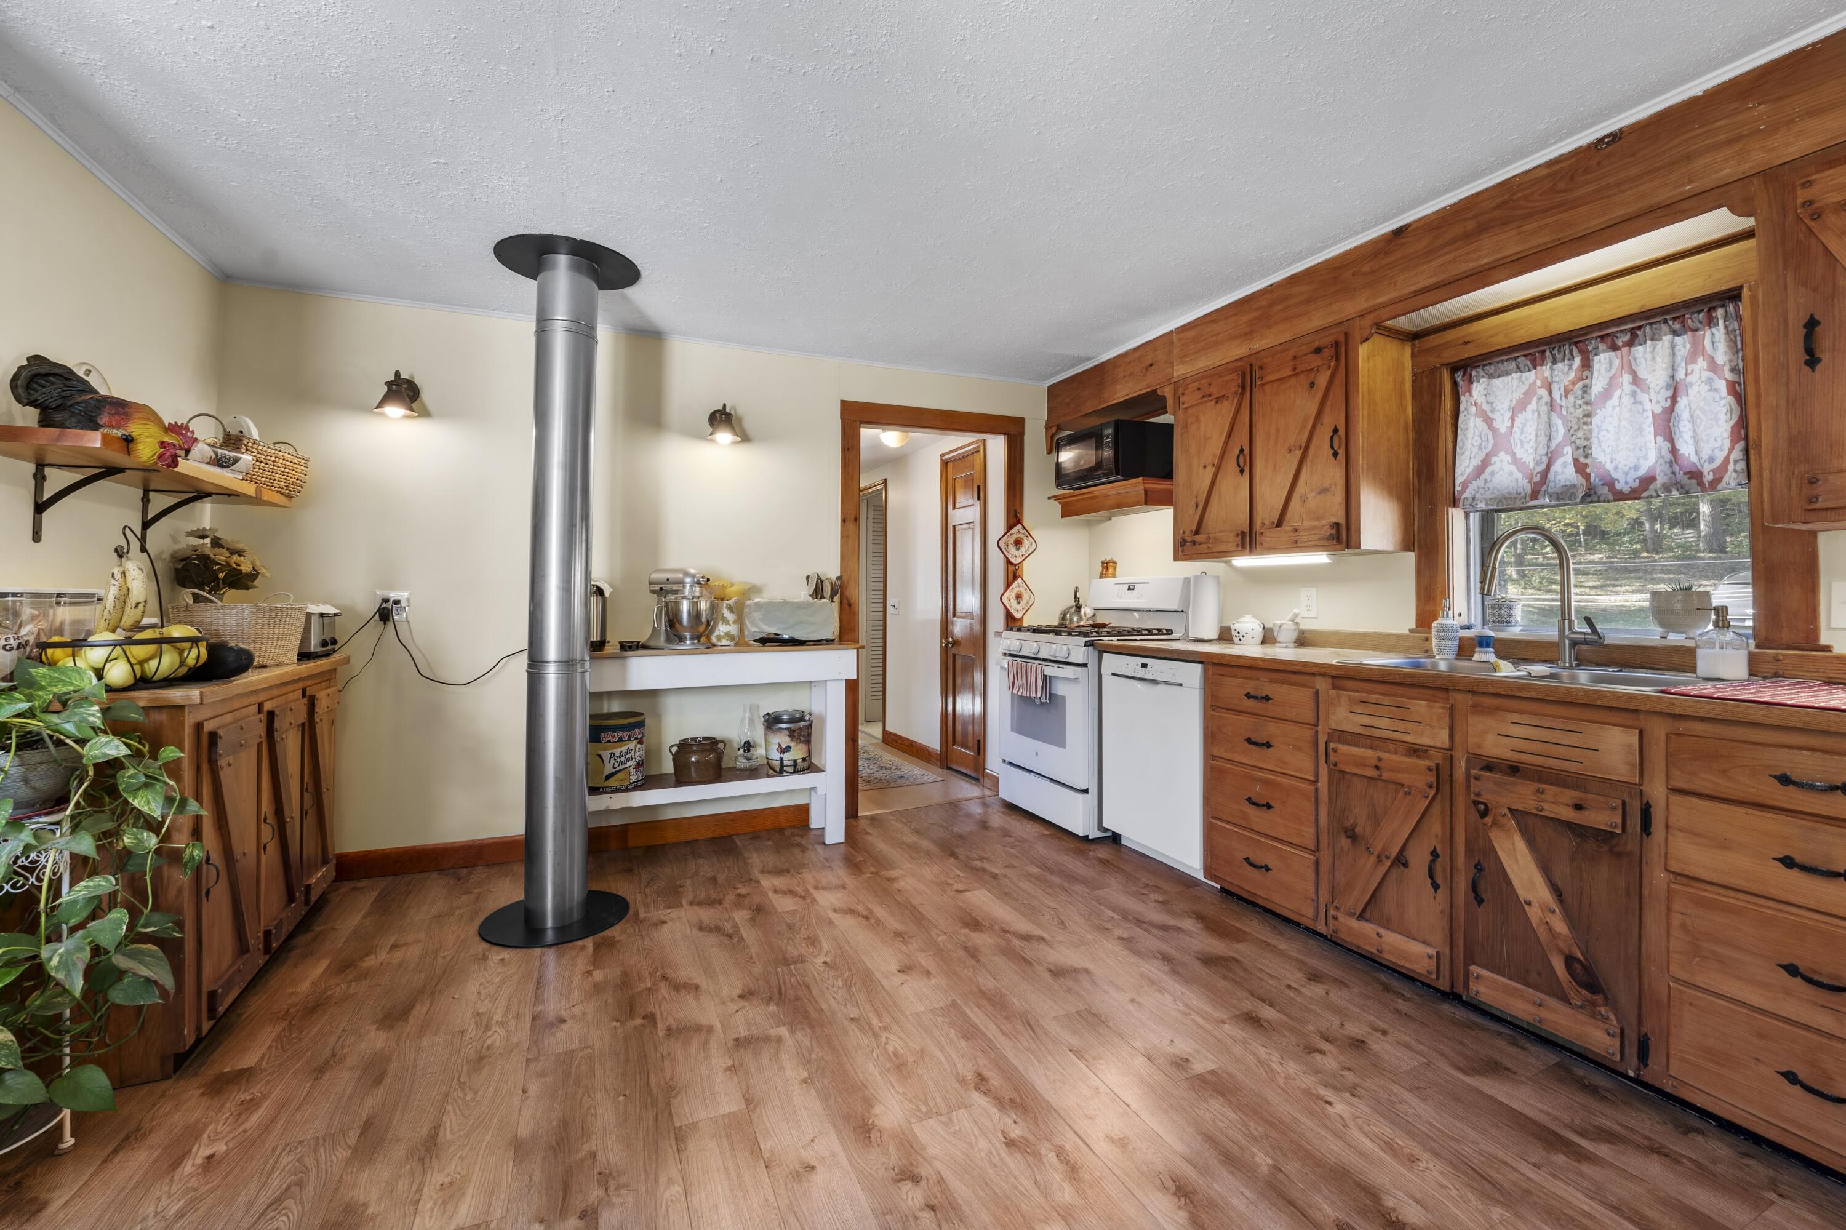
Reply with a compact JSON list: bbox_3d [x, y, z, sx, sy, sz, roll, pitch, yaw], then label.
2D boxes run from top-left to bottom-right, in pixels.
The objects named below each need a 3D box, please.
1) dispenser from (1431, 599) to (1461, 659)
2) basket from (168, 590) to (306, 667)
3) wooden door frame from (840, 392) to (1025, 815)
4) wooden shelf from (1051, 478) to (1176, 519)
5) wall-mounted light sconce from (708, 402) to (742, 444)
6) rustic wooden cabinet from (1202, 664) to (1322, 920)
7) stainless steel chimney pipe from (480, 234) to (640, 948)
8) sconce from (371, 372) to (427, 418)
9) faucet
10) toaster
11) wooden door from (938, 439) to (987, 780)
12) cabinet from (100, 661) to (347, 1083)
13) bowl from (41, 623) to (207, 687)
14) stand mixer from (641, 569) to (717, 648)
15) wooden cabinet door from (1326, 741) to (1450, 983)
[{"bbox_3d":[1.753,0.049,2.407,0.074,0.200,0.076,1,1,44],"label":"dispenser"},{"bbox_3d":[-2.292,0.043,2.409,0.325,0.240,0.190,0,1,8],"label":"basket"},{"bbox_3d":[0.065,-0.038,3.910,1.084,2.117,0.140,-1,2,-22],"label":"wooden door frame"},{"bbox_3d":[1.022,-0.600,3.828,0.300,0.130,0.790,-1,2,-25],"label":"wooden shelf"},{"bbox_3d":[-0.904,-0.868,3.250,0.150,0.175,0.210,0,1,-25],"label":"wall-mounted light sconce"},{"bbox_3d":[1.439,0.600,2.644,0.600,0.840,0.480,0,1,-25],"label":"rustic wooden cabinet"},{"bbox_3d":[-1.247,-0.074,2.480,0.460,2.250,0.460,0,1,-25],"label":"stainless steel chimney pipe"},{"bbox_3d":[-2.073,-0.872,2.851,0.140,0.170,0.200,-1,2,-22],"label":"sconce"},{"bbox_3d":[1.809,-0.054,2.077,0.275,0.410,0.115,0,1,3],"label":"faucet"},{"bbox_3d":[-2.383,0.063,2.665,0.270,0.190,0.270,-1,2,-25],"label":"toaster"},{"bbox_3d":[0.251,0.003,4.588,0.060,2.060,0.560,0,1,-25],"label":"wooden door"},{"bbox_3d":[-2.128,0.602,2.143,0.420,0.890,1.330,0,1,-27],"label":"cabinet"},{"bbox_3d":[-1.866,0.106,1.685,0.270,0.120,0.270,0,1,-25],"label":"bowl"},{"bbox_3d":[-1.056,-0.025,3.092,0.355,0.353,0.230,0,1,3],"label":"stand mixer"},{"bbox_3d":[1.363,0.699,2.120,0.038,0.653,0.358,-1,2,-24],"label":"wooden cabinet door"}]

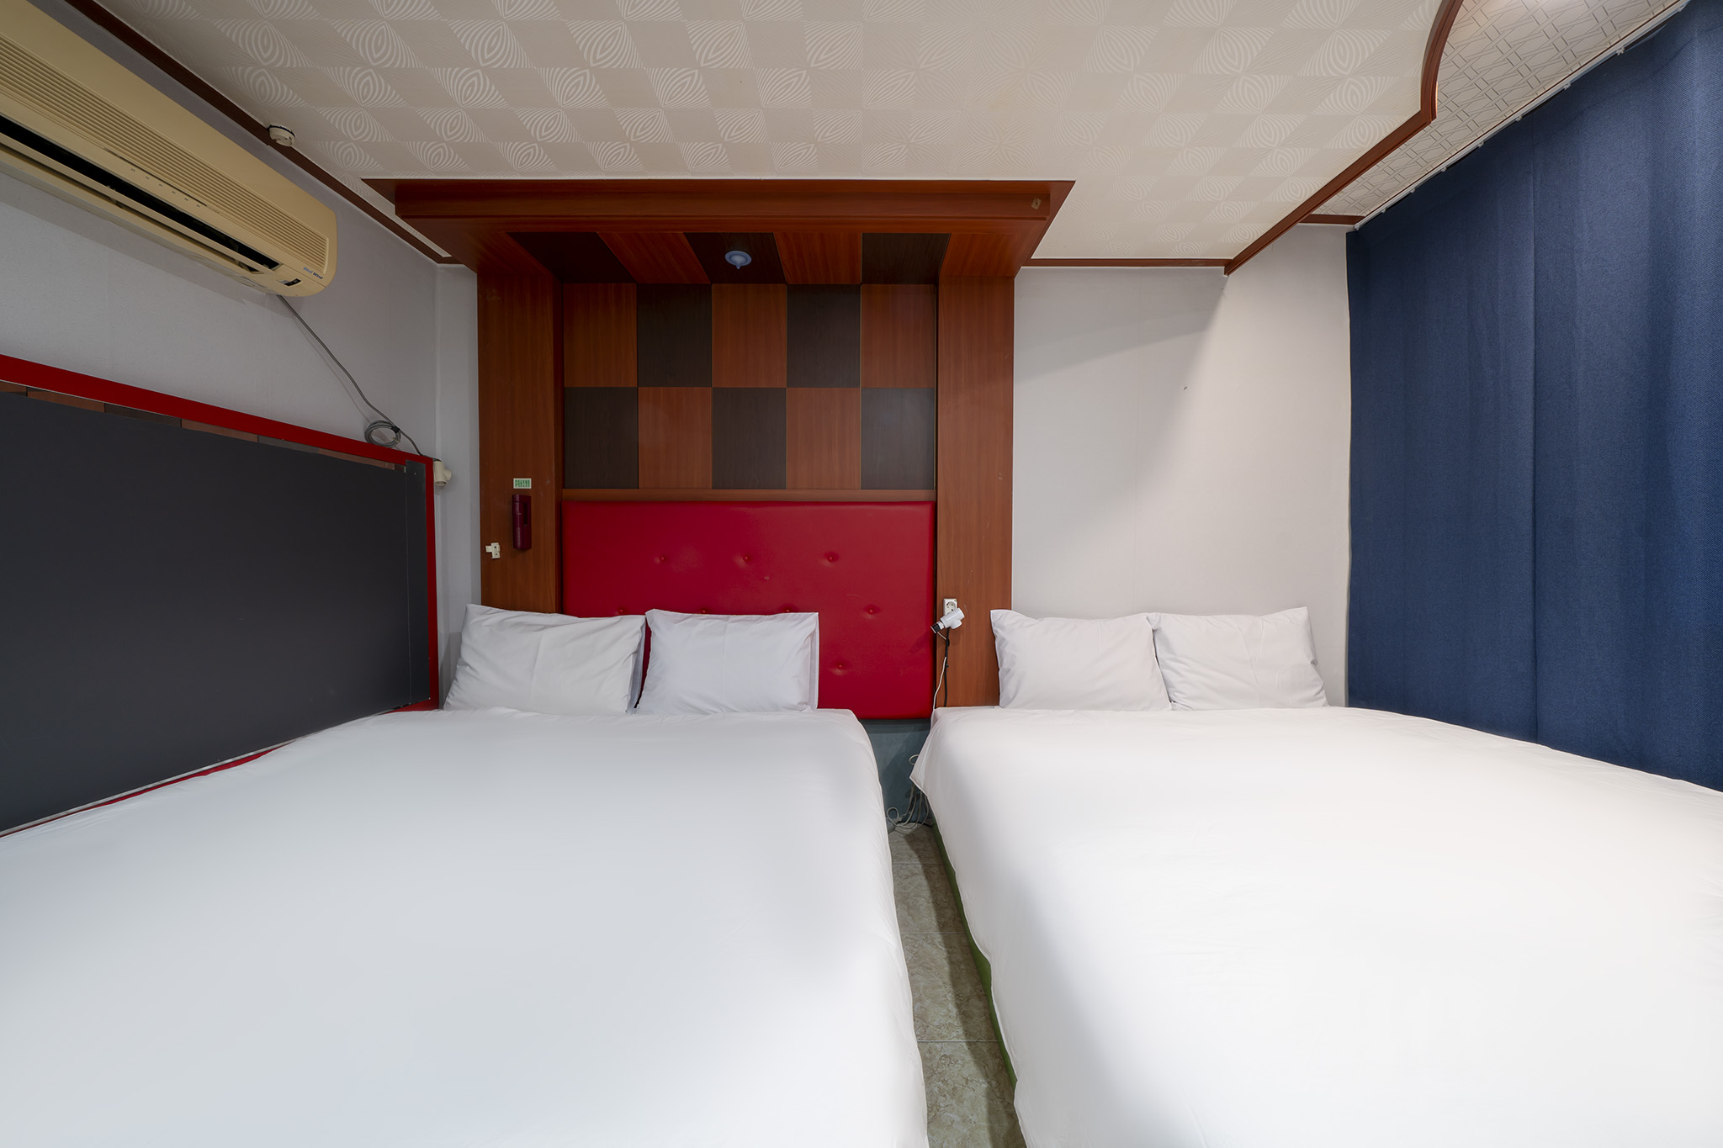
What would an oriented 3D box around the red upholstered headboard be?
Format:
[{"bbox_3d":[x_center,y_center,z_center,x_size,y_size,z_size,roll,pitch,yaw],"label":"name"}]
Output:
[{"bbox_3d":[-0.452,0.144,2.325,1.490,0.877,0.070,0,1,0],"label":"red upholstered headboard"}]

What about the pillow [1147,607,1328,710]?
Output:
[{"bbox_3d":[1.451,0.330,2.215,0.650,0.420,0.160,0,-13,0],"label":"pillow"}]

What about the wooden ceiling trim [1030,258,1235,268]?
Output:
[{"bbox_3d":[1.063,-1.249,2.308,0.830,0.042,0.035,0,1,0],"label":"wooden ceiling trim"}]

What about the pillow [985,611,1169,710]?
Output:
[{"bbox_3d":[0.833,0.333,2.200,0.655,0.420,0.160,0,-13,0],"label":"pillow"}]

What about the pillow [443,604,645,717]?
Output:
[{"bbox_3d":[-1.196,0.329,2.175,0.690,0.420,0.160,0,-13,0],"label":"pillow"}]

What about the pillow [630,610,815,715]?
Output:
[{"bbox_3d":[-0.507,0.339,2.175,0.675,0.420,0.160,0,-13,0],"label":"pillow"}]

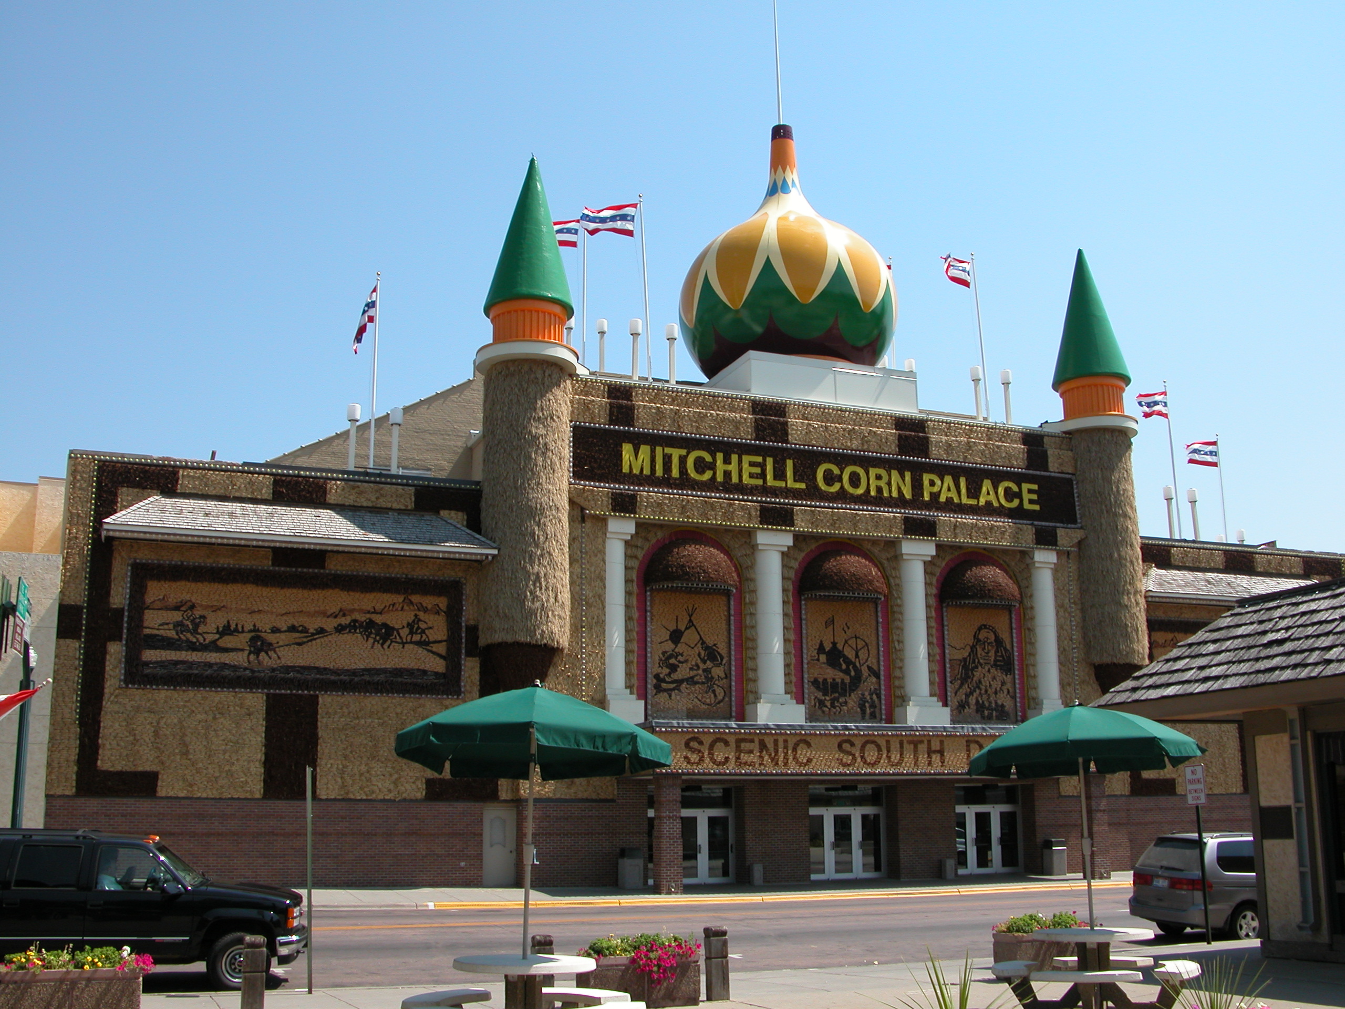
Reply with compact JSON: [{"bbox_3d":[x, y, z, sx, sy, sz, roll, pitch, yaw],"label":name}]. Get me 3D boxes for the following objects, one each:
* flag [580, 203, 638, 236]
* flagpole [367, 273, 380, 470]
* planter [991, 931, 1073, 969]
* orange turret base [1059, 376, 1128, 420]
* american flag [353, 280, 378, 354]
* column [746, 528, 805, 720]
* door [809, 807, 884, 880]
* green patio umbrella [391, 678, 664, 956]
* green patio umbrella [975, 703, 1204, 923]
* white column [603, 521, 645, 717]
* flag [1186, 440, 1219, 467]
[{"bbox_3d":[-2.052,-9.315,43.951,1.800,1.200,0.300,2,-13,-8],"label":"flag"},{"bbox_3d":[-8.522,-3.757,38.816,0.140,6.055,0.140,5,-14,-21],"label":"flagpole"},{"bbox_3d":[4.272,5.126,15.619,1.150,0.500,1.100,5,-14,-21],"label":"planter"},{"bbox_3d":[14.475,-3.696,46.892,2.220,1.380,2.220,-1,-13,0],"label":"orange turret base"},{"bbox_3d":[-9.270,-5.589,41.117,0.750,2.250,0.500,2,-13,-8],"label":"american flag"},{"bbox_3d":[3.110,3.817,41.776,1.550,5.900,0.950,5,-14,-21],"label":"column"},{"bbox_3d":[5.353,10.517,42.265,2.750,2.200,0.150,5,-14,-20],"label":"door"},{"bbox_3d":[-1.159,2.636,11.188,2.200,2.325,2.200,7,-14,-21],"label":"green patio umbrella"},{"bbox_3d":[3.977,3.063,13.129,2.200,2.250,2.200,5,-14,-21],"label":"green patio umbrella"},{"bbox_3d":[-1.615,3.430,40.010,1.250,6.100,1.000,5,-14,-20],"label":"white column"},{"bbox_3d":[22.010,-2.116,56.463,1.550,1.120,0.280,5,-14,-21],"label":"flag"}]

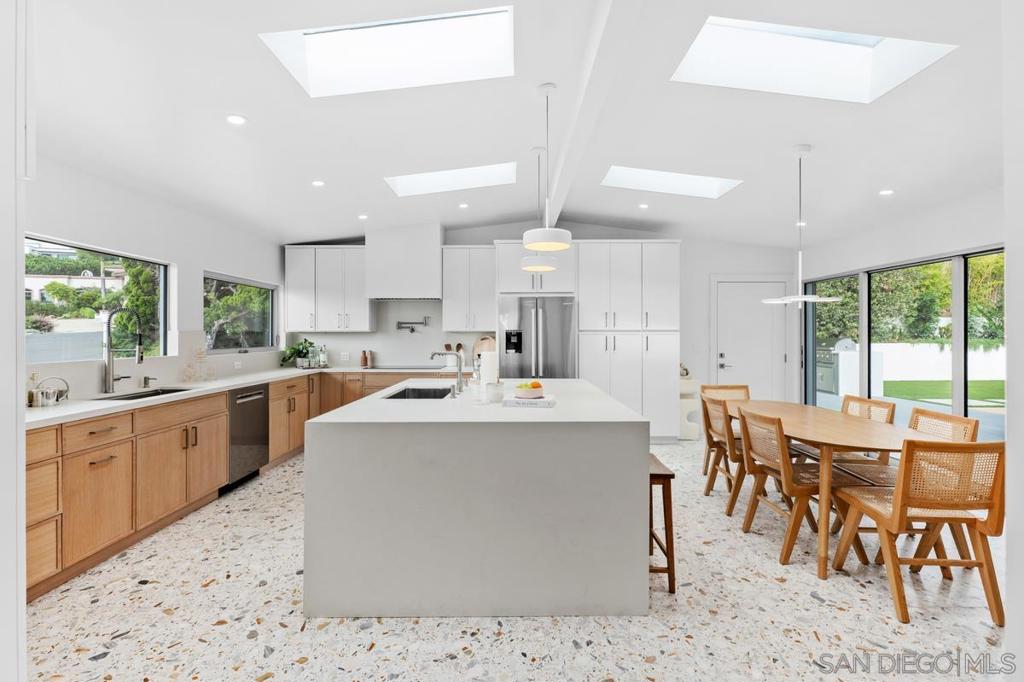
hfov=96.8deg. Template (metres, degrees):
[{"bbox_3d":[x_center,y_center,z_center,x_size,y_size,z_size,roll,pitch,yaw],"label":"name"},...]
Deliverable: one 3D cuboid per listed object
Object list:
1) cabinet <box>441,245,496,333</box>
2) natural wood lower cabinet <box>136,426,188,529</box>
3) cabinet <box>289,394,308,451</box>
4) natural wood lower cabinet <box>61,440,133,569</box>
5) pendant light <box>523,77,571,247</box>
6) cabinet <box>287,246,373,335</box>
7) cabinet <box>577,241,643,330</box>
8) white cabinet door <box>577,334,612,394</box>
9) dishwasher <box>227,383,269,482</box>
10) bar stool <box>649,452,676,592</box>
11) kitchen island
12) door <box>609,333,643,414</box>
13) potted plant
[{"bbox_3d":[-0.542,-0.669,5.930,0.665,1.095,0.340,0,1,0],"label":"cabinet"},{"bbox_3d":[-2.610,0.844,3.054,0.580,0.645,0.455,0,1,0],"label":"natural wood lower cabinet"},{"bbox_3d":[-2.620,0.872,4.966,0.607,0.573,0.420,0,1,0],"label":"cabinet"},{"bbox_3d":[-2.635,0.897,2.594,0.607,0.586,0.462,0,1,0],"label":"natural wood lower cabinet"},{"bbox_3d":[0.217,-1.055,2.747,0.291,0.969,0.291,0,1,0],"label":"pendant light"},{"bbox_3d":[-2.334,-0.668,5.930,1.057,1.099,0.340,0,1,0],"label":"cabinet"},{"bbox_3d":[1.179,-0.656,5.728,0.743,1.054,0.607,0,1,0],"label":"cabinet"},{"bbox_3d":[0.992,0.517,5.456,0.367,1.250,0.030,0,1,0],"label":"white cabinet door"},{"bbox_3d":[-2.601,0.804,4.031,0.605,0.773,0.610,0,1,0],"label":"dishwasher"},{"bbox_3d":[0.637,0.975,2.519,0.380,0.615,0.445,0,1,0],"label":"bar stool"},{"bbox_3d":[-0.157,0.828,3.201,1.626,0.926,2.114,0,1,0],"label":"kitchen island"},{"bbox_3d":[1.370,0.523,5.482,0.382,1.263,0.025,0,1,0],"label":"door"},{"bbox_3d":[-2.664,0.155,5.650,0.390,0.370,0.330,0,1,0],"label":"potted plant"}]

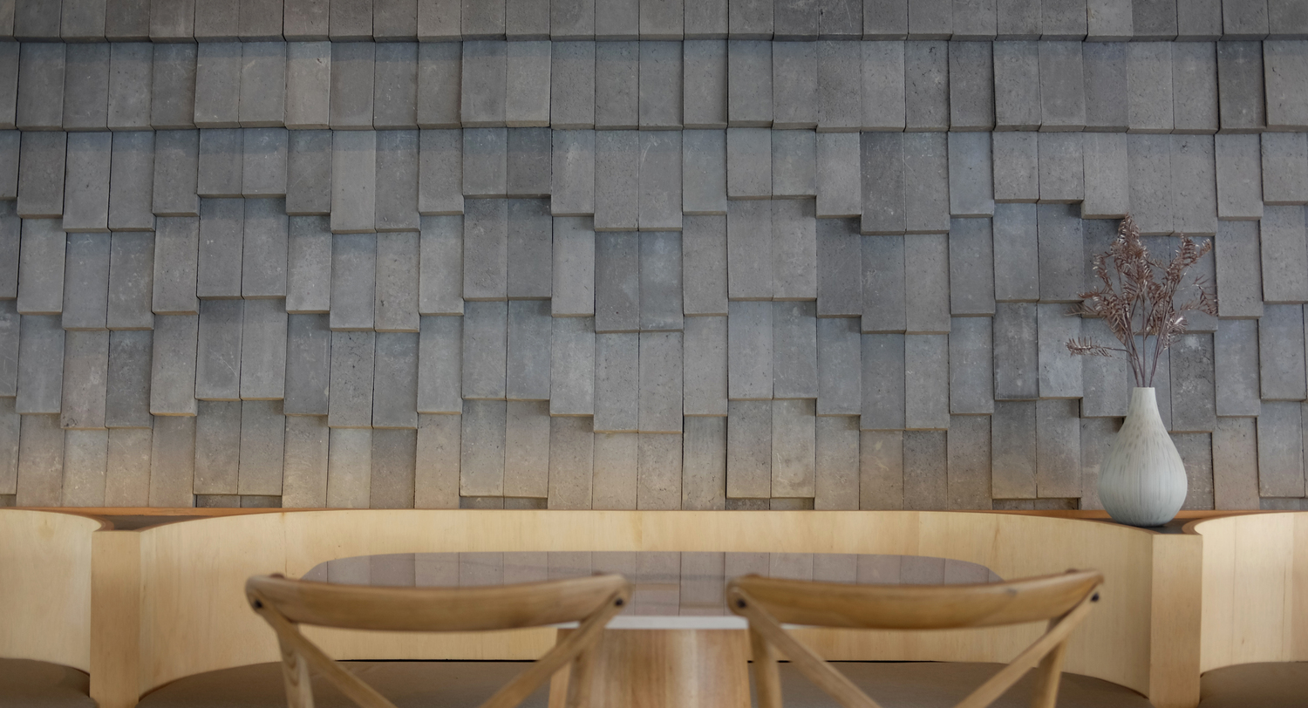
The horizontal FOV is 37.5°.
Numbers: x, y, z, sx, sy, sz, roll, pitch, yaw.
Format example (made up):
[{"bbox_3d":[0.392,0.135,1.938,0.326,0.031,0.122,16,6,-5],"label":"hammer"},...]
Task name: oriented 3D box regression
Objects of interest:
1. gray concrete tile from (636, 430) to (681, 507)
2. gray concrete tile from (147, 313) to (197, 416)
[{"bbox_3d":[0.012,0.274,4.260,0.098,0.202,0.037,0,-6,0],"label":"gray concrete tile"},{"bbox_3d":[-1.034,0.026,4.179,0.095,0.215,0.043,0,-9,0],"label":"gray concrete tile"}]

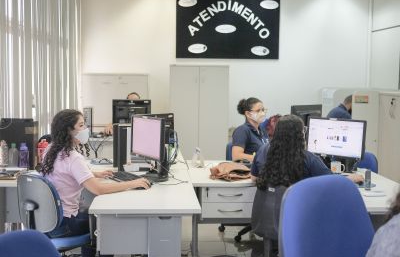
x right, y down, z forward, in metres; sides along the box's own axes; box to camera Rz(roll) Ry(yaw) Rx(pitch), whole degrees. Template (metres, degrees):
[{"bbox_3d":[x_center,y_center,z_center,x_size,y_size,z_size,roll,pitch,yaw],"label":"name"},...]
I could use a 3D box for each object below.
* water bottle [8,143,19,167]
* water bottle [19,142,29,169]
[{"bbox_3d":[-1.492,0.206,4.720,0.075,0.205,0.075,1,5,0],"label":"water bottle"},{"bbox_3d":[-1.408,0.207,4.720,0.075,0.205,0.075,1,5,0],"label":"water bottle"}]

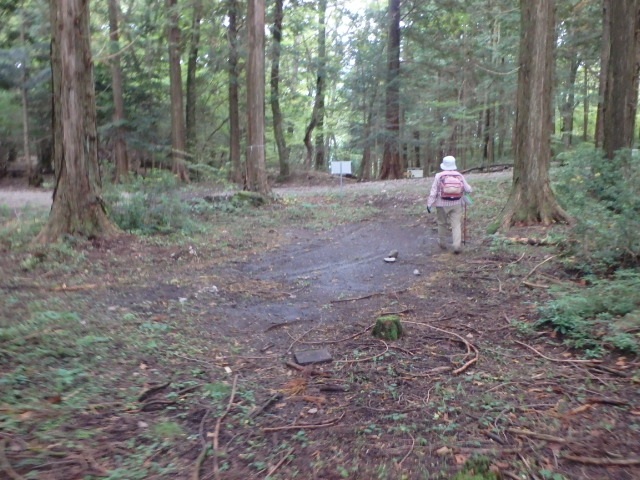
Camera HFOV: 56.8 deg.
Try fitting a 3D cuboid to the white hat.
[{"bbox_3d":[2.031,-1.206,9.330,0.260,0.200,0.280,0,7,-3],"label":"white hat"}]

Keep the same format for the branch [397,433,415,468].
[{"bbox_3d":[0.445,1.034,2.962,0.046,0.025,0.354,1,6,16],"label":"branch"}]

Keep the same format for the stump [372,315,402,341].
[{"bbox_3d":[0.559,0.729,4.900,0.240,0.170,0.220,0,6,0],"label":"stump"}]

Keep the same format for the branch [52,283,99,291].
[{"bbox_3d":[-2.779,0.522,6.719,0.477,0.040,0.050,-4,7,-30],"label":"branch"}]

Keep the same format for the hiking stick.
[{"bbox_3d":[2.412,-0.336,9.807,0.030,0.860,0.030,0,6,0],"label":"hiking stick"}]

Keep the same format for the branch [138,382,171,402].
[{"bbox_3d":[-1.055,0.938,3.749,0.065,0.050,0.326,3,8,21],"label":"branch"}]

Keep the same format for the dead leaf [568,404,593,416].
[{"bbox_3d":[1.512,0.973,3.423,0.197,0.025,0.055,-4,7,-32],"label":"dead leaf"}]

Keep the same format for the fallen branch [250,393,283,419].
[{"bbox_3d":[-0.319,0.976,3.541,0.035,0.030,0.378,4,8,25],"label":"fallen branch"}]

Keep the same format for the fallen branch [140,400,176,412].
[{"bbox_3d":[-0.967,0.953,3.495,0.233,0.045,0.092,-4,7,-33],"label":"fallen branch"}]

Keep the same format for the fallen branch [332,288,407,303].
[{"bbox_3d":[0.563,0.590,6.377,1.030,0.040,0.070,-5,9,-34],"label":"fallen branch"}]

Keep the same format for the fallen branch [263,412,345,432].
[{"bbox_3d":[-0.081,0.986,3.272,0.493,0.040,0.148,-2,6,-11],"label":"fallen branch"}]

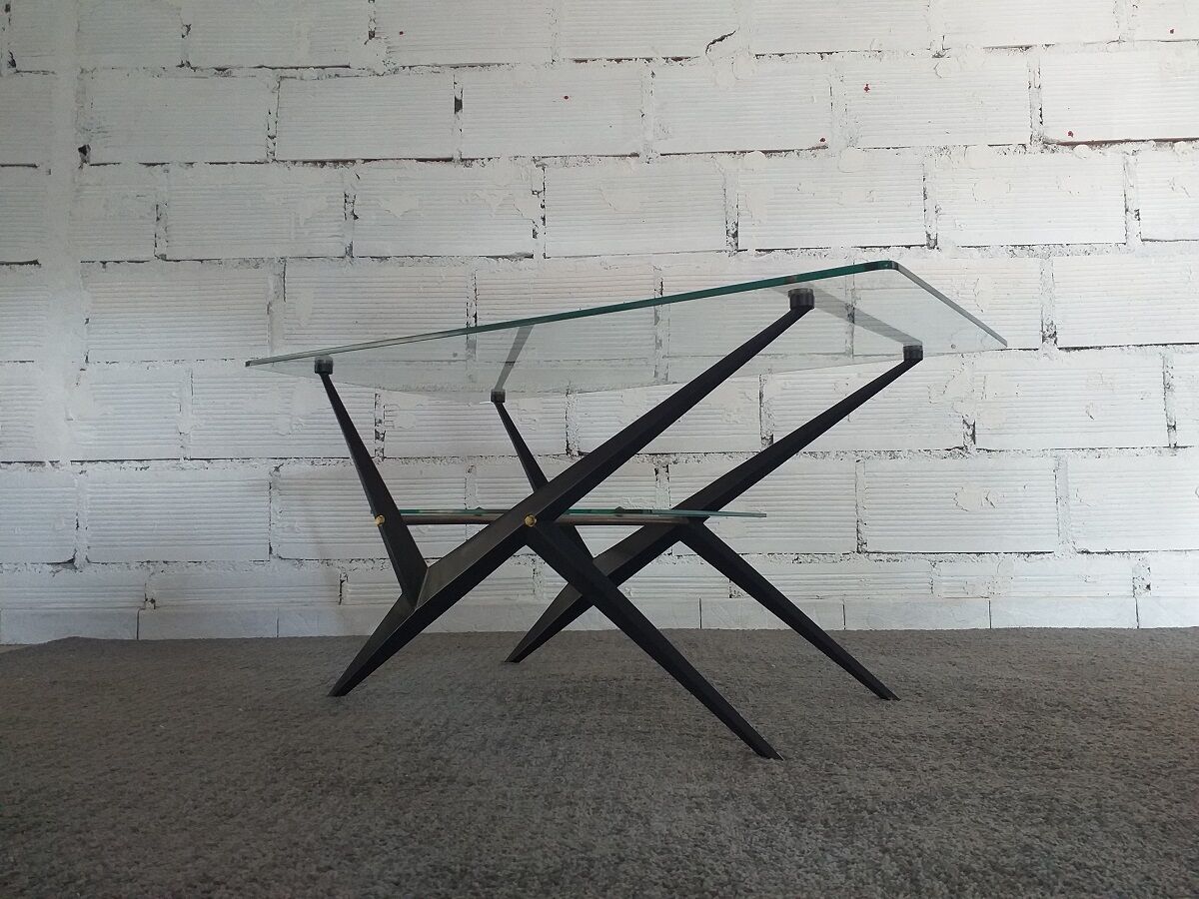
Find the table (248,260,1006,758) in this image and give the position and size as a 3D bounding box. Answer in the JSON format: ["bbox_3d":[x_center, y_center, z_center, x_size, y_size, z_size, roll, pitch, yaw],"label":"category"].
[{"bbox_3d":[0.017,0.106,1.299,0.980,0.492,0.523,-3,-5,34],"label":"table"}]

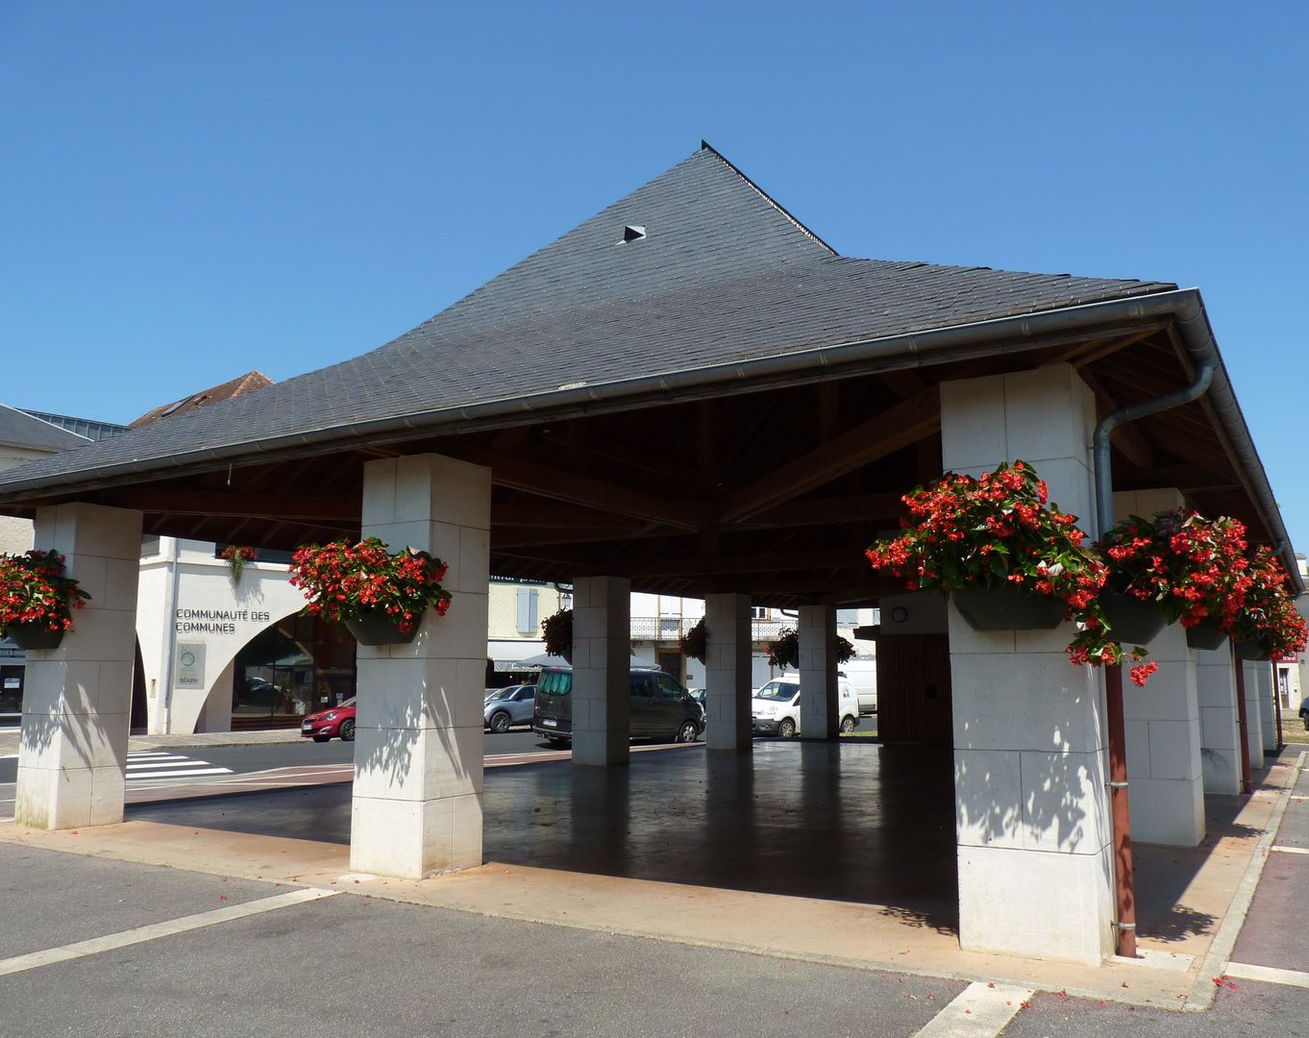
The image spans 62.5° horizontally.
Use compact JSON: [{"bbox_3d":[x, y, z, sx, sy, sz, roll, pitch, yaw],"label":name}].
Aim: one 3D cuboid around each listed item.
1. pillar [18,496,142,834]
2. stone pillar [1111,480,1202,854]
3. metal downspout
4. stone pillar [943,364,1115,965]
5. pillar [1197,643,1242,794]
[{"bbox_3d":[-6.363,1.611,11.959,0.760,3.434,0.755,-5,-10,32],"label":"pillar"},{"bbox_3d":[5.214,1.536,11.392,0.810,3.570,0.786,-5,-10,31],"label":"stone pillar"},{"bbox_3d":[2.925,0.774,6.168,0.722,3.383,0.107,-5,-10,32],"label":"metal downspout"},{"bbox_3d":[2.428,0.885,6.969,0.810,3.570,0.786,-5,-10,31],"label":"stone pillar"},{"bbox_3d":[8.082,2.209,15.966,0.810,3.570,0.786,-5,-10,31],"label":"pillar"}]

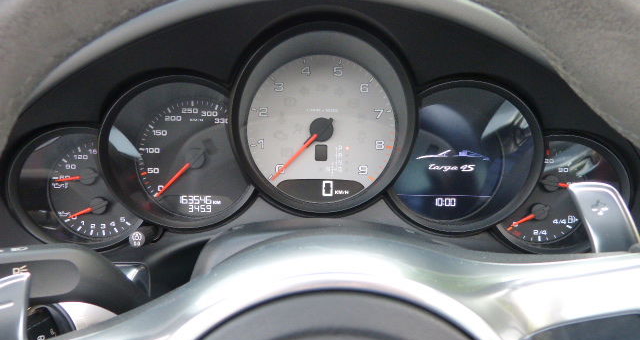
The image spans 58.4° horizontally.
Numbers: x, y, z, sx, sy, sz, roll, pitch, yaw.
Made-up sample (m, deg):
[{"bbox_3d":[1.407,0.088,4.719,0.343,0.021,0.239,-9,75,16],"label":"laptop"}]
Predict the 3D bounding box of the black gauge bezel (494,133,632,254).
[{"bbox_3d":[0.177,0.018,0.425,0.091,0.091,0.034,1,-3,-1],"label":"black gauge bezel"}]

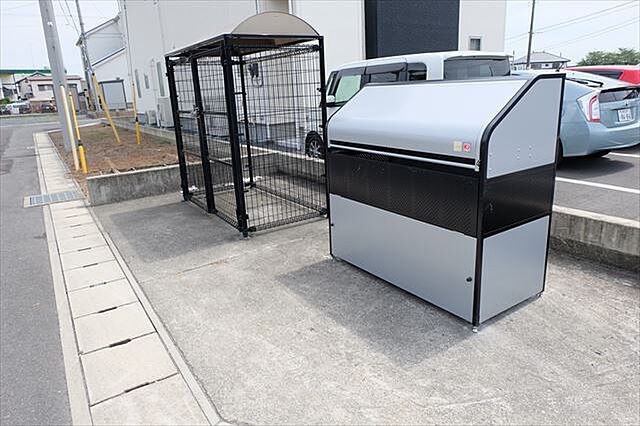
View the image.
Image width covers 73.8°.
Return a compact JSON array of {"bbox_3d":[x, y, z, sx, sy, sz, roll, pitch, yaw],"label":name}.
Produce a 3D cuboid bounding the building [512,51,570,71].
[{"bbox_3d":[43.096,-27.442,81.993,9.500,7.000,9.000,5,18,27],"label":"building"}]

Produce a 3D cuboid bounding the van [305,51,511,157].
[{"bbox_3d":[1.104,-1.611,6.838,1.480,1.640,3.400,-12,18,-30],"label":"van"}]

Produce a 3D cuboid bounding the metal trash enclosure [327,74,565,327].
[{"bbox_3d":[0.753,-0.199,2.999,0.680,1.388,1.398,-13,19,-32],"label":"metal trash enclosure"}]

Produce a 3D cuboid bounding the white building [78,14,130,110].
[{"bbox_3d":[-15.984,-12.110,35.840,6.800,7.500,7.000,-13,18,-31],"label":"white building"}]

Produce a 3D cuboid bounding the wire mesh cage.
[{"bbox_3d":[-0.929,-0.974,5.124,1.023,1.887,2.046,-13,18,-31],"label":"wire mesh cage"}]

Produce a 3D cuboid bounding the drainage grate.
[{"bbox_3d":[-4.071,-0.205,6.484,0.670,0.050,0.780,-13,18,-31],"label":"drainage grate"}]

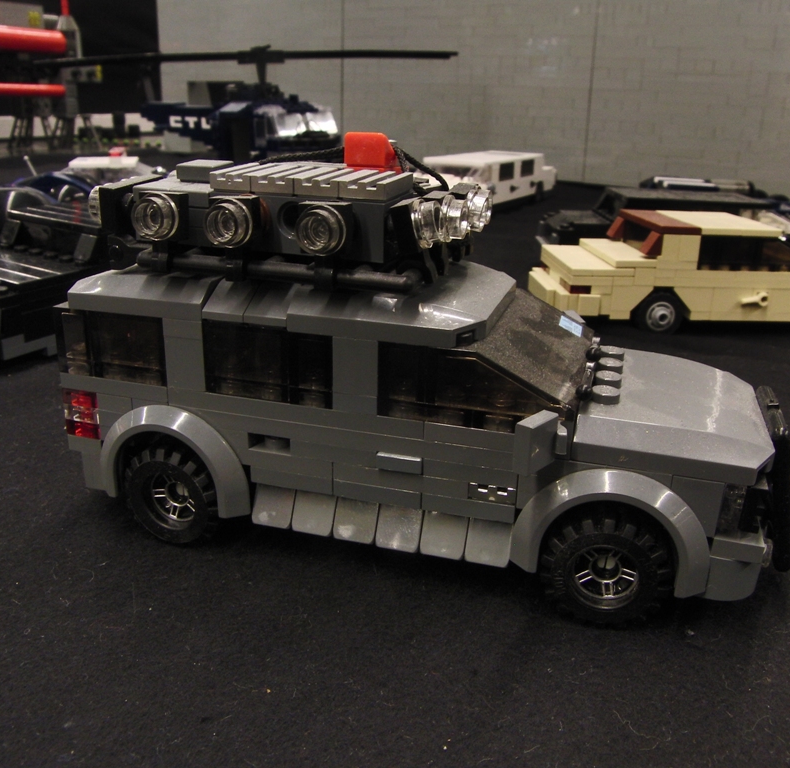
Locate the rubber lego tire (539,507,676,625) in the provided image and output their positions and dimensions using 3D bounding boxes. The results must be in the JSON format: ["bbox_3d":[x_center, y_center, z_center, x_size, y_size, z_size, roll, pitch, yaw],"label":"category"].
[{"bbox_3d":[0.035,0.029,0.128,0.021,0.021,0.012,7,20,14],"label":"rubber lego tire"}]

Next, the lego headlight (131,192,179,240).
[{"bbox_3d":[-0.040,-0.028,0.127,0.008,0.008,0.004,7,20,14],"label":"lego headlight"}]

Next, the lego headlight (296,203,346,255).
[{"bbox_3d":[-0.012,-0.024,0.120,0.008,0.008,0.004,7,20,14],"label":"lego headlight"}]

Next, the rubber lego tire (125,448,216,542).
[{"bbox_3d":[-0.040,0.020,0.148,0.021,0.021,0.012,7,20,14],"label":"rubber lego tire"}]

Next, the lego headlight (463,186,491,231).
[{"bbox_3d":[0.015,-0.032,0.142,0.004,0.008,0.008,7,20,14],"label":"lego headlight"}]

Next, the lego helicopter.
[{"bbox_3d":[-0.152,-0.212,0.642,0.279,0.134,0.310,20,26,41],"label":"lego helicopter"}]

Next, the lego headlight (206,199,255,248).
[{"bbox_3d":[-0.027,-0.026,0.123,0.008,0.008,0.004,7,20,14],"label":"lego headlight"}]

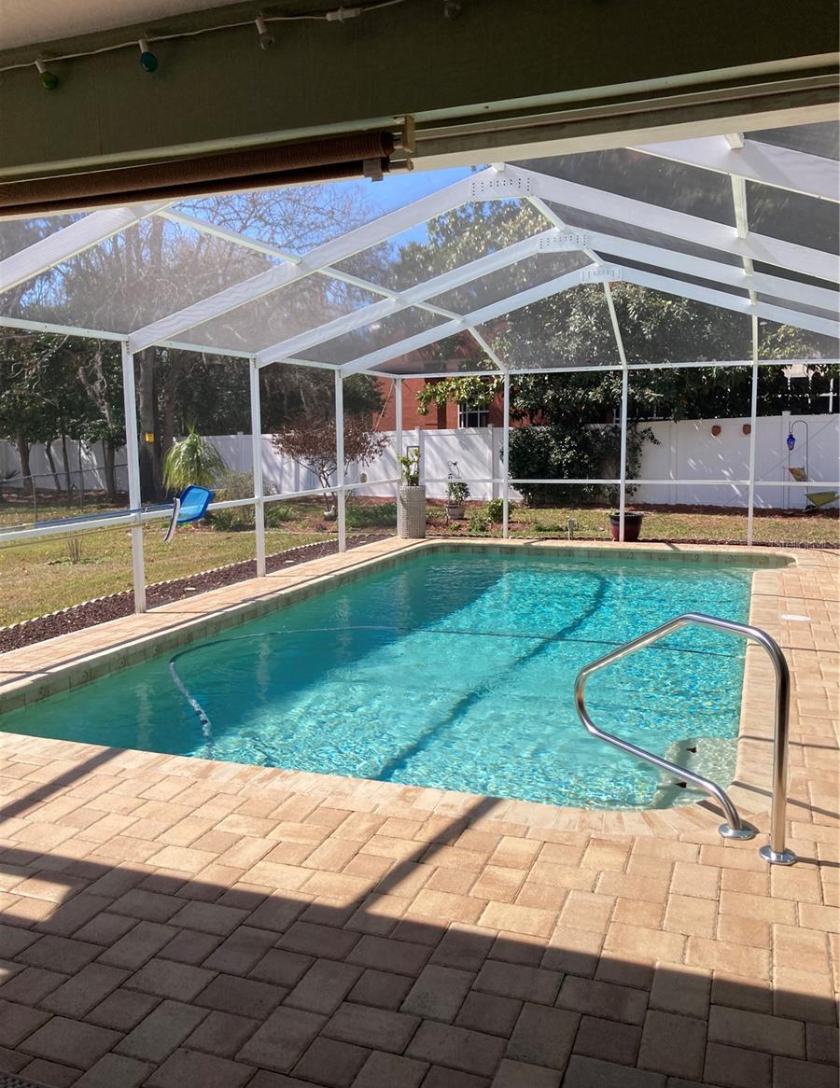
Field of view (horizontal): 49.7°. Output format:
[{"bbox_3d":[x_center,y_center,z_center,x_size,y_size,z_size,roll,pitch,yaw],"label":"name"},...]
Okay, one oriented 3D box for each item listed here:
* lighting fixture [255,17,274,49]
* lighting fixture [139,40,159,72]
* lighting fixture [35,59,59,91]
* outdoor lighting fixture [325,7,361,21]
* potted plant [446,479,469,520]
[{"bbox_3d":[-0.335,-1.096,1.947,0.040,0.080,0.040,-17,0,22],"label":"lighting fixture"},{"bbox_3d":[-0.614,-1.105,2.051,0.040,0.080,0.040,-16,1,22],"label":"lighting fixture"},{"bbox_3d":[-0.887,-1.115,2.153,0.040,0.080,0.040,-22,-1,22],"label":"lighting fixture"},{"bbox_3d":[-0.159,-1.099,1.880,0.078,0.027,0.025,2,7,20],"label":"outdoor lighting fixture"},{"bbox_3d":[0.680,-0.817,16.700,0.440,0.760,0.420,-1,7,0],"label":"potted plant"}]

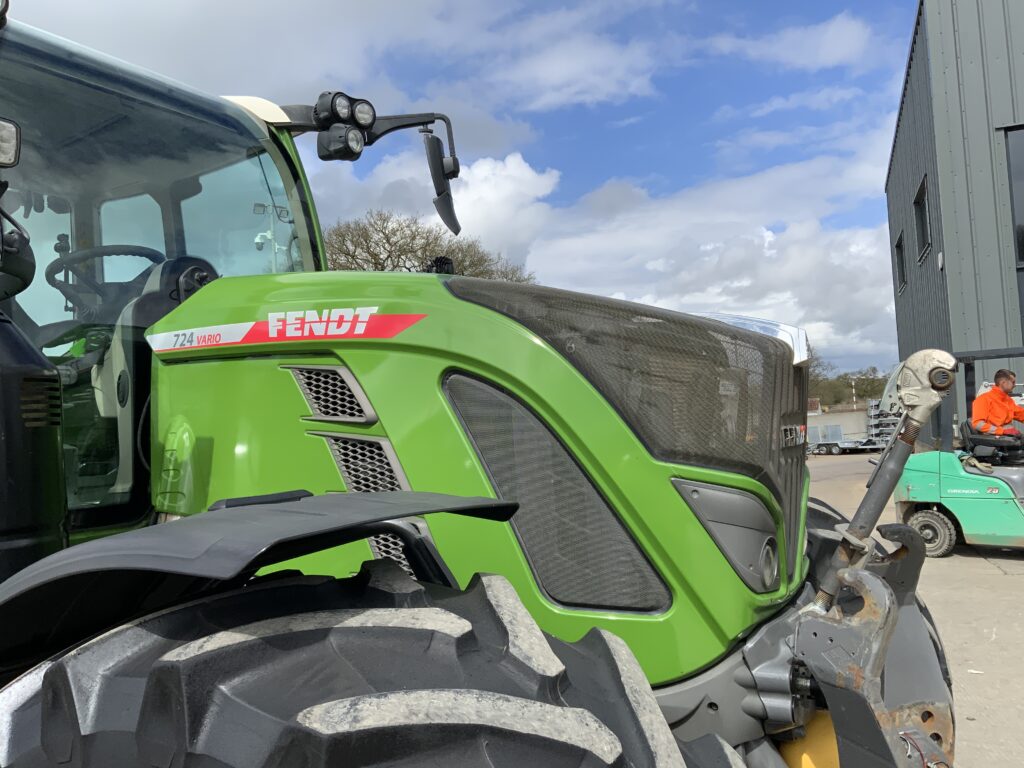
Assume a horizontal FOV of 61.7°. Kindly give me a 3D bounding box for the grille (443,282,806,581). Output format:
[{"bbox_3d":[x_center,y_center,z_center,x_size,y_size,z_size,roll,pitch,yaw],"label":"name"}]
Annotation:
[{"bbox_3d":[0.332,0.093,2.298,0.880,0.780,0.780,-5,-3,25],"label":"grille"}]

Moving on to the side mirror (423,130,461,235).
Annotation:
[{"bbox_3d":[-0.308,-0.881,3.750,0.130,0.430,0.220,-11,-3,-1],"label":"side mirror"}]

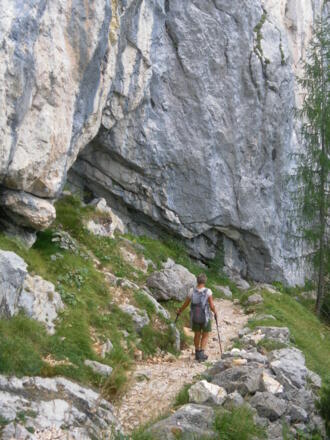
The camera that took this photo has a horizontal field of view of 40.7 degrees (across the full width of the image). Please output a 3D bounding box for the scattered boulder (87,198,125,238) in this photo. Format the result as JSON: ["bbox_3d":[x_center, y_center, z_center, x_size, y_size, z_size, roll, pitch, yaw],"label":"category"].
[{"bbox_3d":[-1.715,-0.065,13.000,0.987,1.167,1.000,0,5,0],"label":"scattered boulder"}]

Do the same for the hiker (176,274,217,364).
[{"bbox_3d":[0.616,1.858,8.620,0.780,1.750,0.550,1,5,12],"label":"hiker"}]

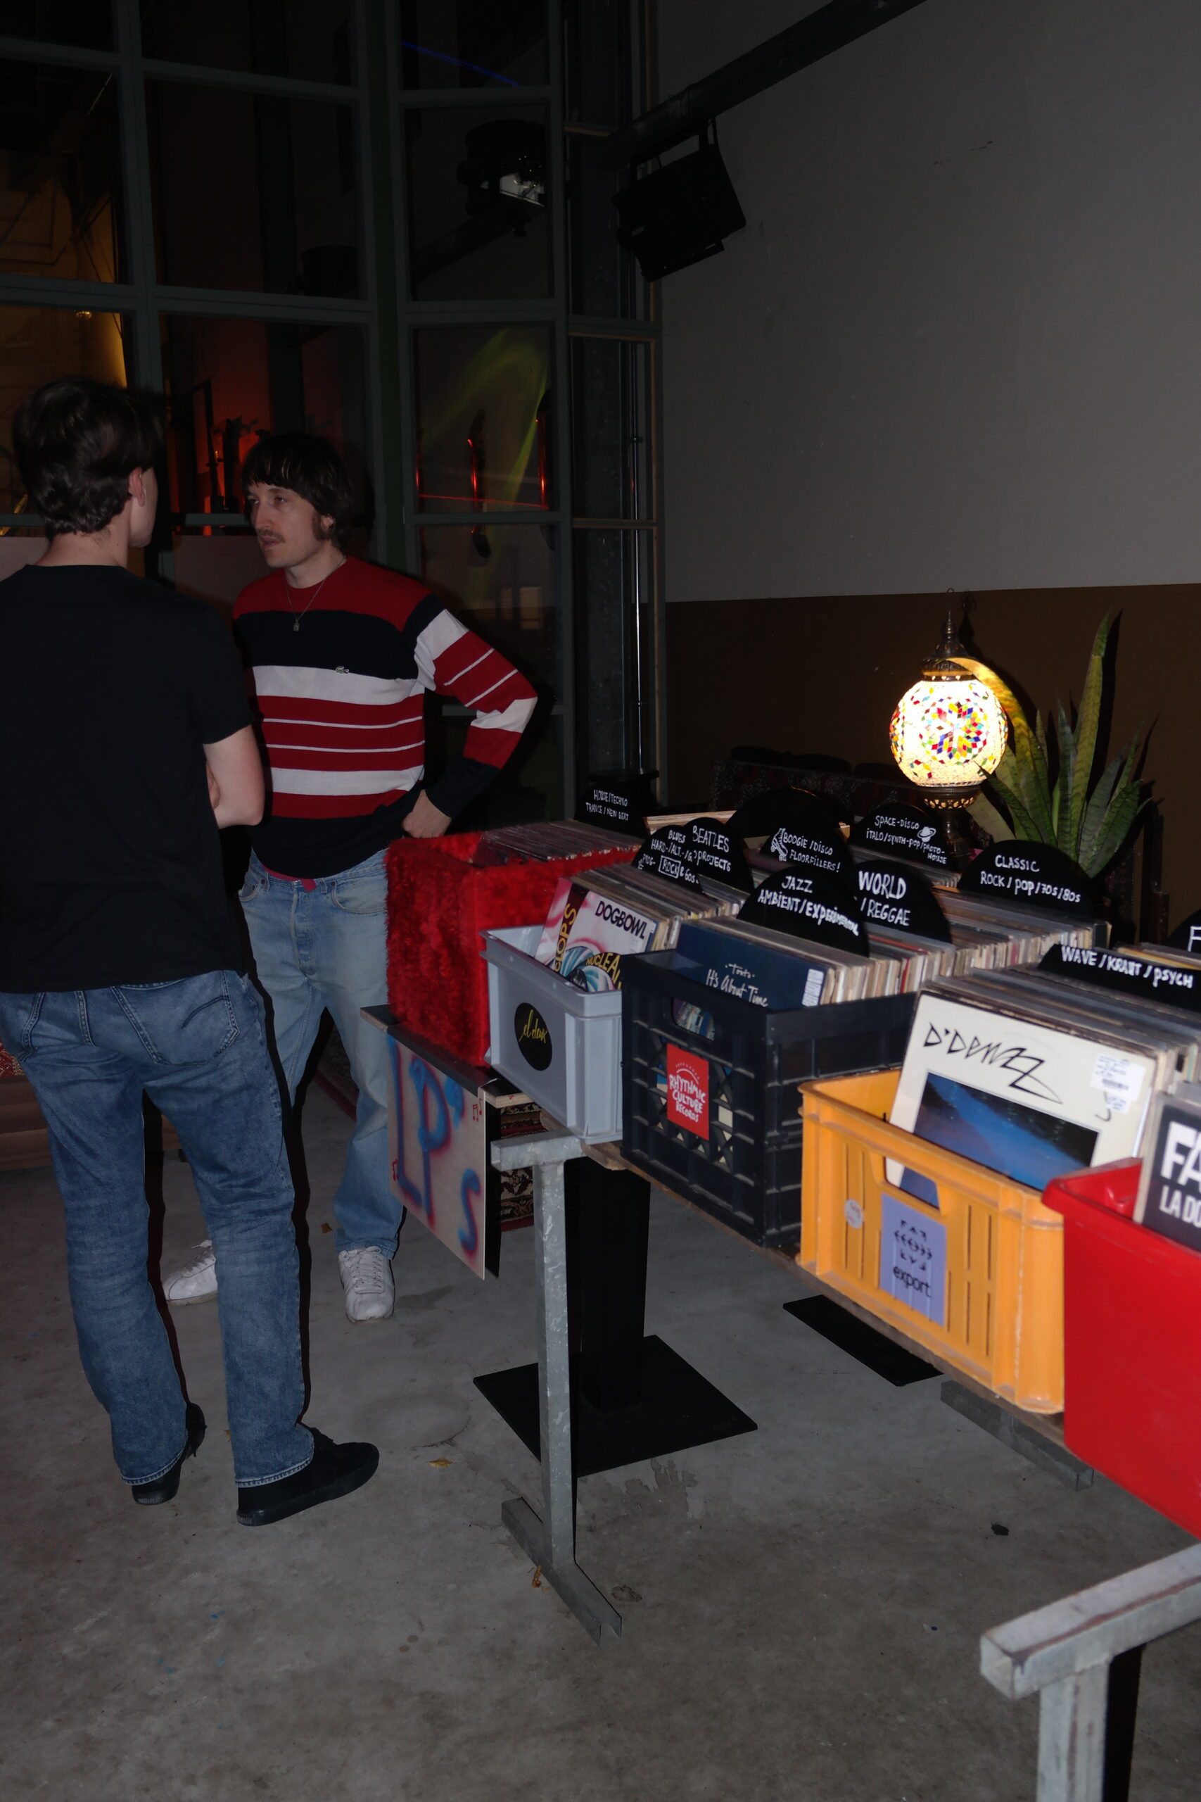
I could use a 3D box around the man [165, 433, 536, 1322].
[{"bbox_3d":[-0.562,-0.032,3.217,0.730,1.870,0.440,5,11,28],"label":"man"}]

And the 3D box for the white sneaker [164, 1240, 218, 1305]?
[{"bbox_3d":[-0.856,0.825,3.450,0.285,0.113,0.106,-5,11,-24],"label":"white sneaker"}]

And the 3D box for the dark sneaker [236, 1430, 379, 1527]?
[{"bbox_3d":[-0.509,0.975,2.597,0.272,0.106,0.100,-7,12,-32],"label":"dark sneaker"}]

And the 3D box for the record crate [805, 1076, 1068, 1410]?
[{"bbox_3d":[0.518,0.313,1.599,0.480,0.205,0.388,-5,11,-25],"label":"record crate"}]

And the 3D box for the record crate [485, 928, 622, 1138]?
[{"bbox_3d":[0.044,0.179,2.308,0.330,0.215,0.398,-5,14,-24],"label":"record crate"}]

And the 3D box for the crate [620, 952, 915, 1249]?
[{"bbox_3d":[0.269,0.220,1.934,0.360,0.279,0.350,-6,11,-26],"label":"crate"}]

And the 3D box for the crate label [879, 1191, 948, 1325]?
[{"bbox_3d":[0.312,0.357,1.505,0.003,0.105,0.106,-5,11,-25],"label":"crate label"}]

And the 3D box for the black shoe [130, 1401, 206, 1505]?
[{"bbox_3d":[-0.755,0.935,2.628,0.105,0.100,0.275,-1,10,0],"label":"black shoe"}]

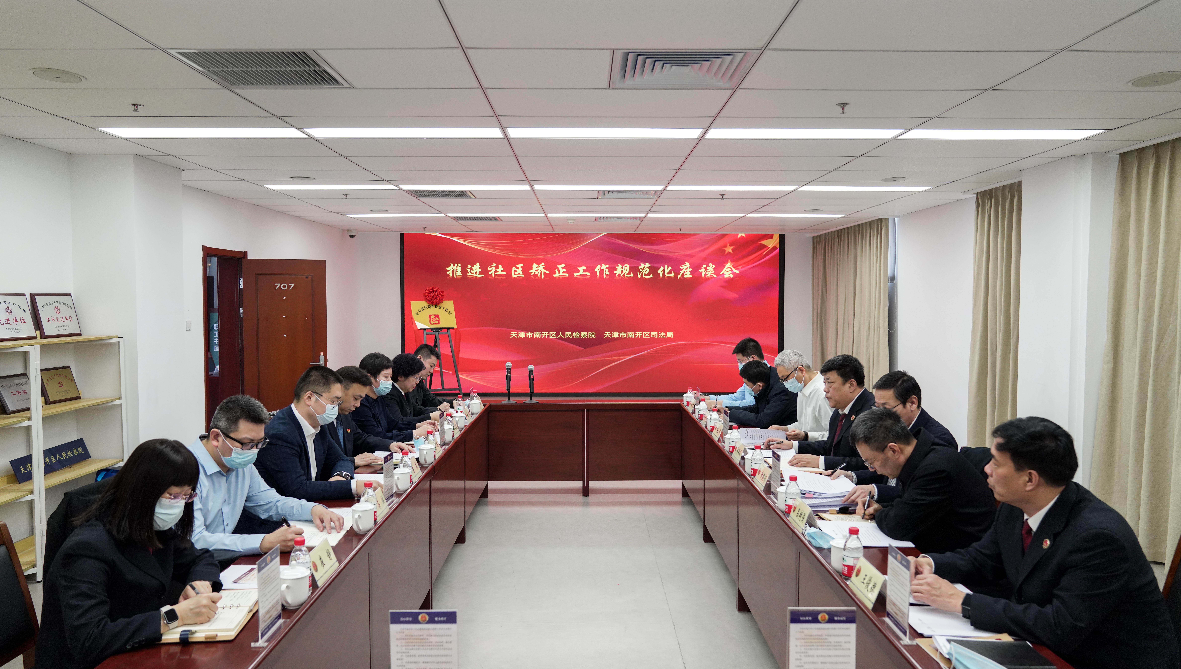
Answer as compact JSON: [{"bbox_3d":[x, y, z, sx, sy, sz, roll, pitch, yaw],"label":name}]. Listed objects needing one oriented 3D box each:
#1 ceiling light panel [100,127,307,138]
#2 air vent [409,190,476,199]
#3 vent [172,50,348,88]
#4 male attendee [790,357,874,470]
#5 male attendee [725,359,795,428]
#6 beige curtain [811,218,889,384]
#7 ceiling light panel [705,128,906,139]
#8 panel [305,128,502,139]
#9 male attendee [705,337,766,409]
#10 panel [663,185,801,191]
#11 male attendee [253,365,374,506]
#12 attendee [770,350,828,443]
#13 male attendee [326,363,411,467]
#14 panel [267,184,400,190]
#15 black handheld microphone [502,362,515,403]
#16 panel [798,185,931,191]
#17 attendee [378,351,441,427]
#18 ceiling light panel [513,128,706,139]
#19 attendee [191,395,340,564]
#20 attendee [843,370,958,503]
[{"bbox_3d":[-2.312,-1.237,4.774,1.180,0.050,0.290,0,3,0],"label":"ceiling light panel"},{"bbox_3d":[-1.430,-1.366,7.604,0.590,0.043,0.596,0,3,0],"label":"air vent"},{"bbox_3d":[-1.410,-1.173,3.437,0.590,0.043,0.596,0,3,0],"label":"vent"},{"bbox_3d":[1.333,0.761,4.242,0.690,1.310,0.550,0,3,-8],"label":"male attendee"},{"bbox_3d":[1.277,0.784,5.729,0.740,1.208,0.520,0,3,0],"label":"male attendee"},{"bbox_3d":[3.483,-0.149,10.672,0.130,2.605,2.900,0,3,0],"label":"beige curtain"},{"bbox_3d":[1.284,-1.230,4.781,1.180,0.038,0.305,0,3,0],"label":"ceiling light panel"},{"bbox_3d":[-1.116,-1.232,4.769,1.180,0.038,0.305,0,3,0],"label":"panel"},{"bbox_3d":[1.245,0.688,6.445,0.720,1.332,0.520,0,3,0],"label":"male attendee"},{"bbox_3d":[1.279,-1.346,7.184,1.180,0.050,0.290,0,3,0],"label":"panel"},{"bbox_3d":[-1.270,0.792,3.536,0.620,1.310,0.550,0,3,5],"label":"male attendee"},{"bbox_3d":[1.499,0.766,5.148,0.690,1.315,0.520,0,3,0],"label":"attendee"},{"bbox_3d":[-1.373,0.814,4.486,0.700,1.275,0.520,0,3,0],"label":"male attendee"},{"bbox_3d":[-2.321,-1.353,7.171,1.180,0.050,0.290,0,3,0],"label":"panel"},{"bbox_3d":[-0.691,0.401,6.665,0.126,0.350,0.126,0,3,0],"label":"black handheld microphone"},{"bbox_3d":[2.484,-1.322,7.055,1.170,0.040,0.280,0,3,0],"label":"panel"},{"bbox_3d":[-1.280,0.747,5.365,0.590,1.235,0.500,0,3,3],"label":"attendee"},{"bbox_3d":[0.088,-1.232,4.782,1.180,0.050,0.290,0,3,0],"label":"ceiling light panel"},{"bbox_3d":[-1.335,0.874,2.982,0.700,1.295,0.530,0,3,0],"label":"attendee"},{"bbox_3d":[1.380,0.799,3.613,0.660,1.290,0.550,0,3,-3],"label":"attendee"}]

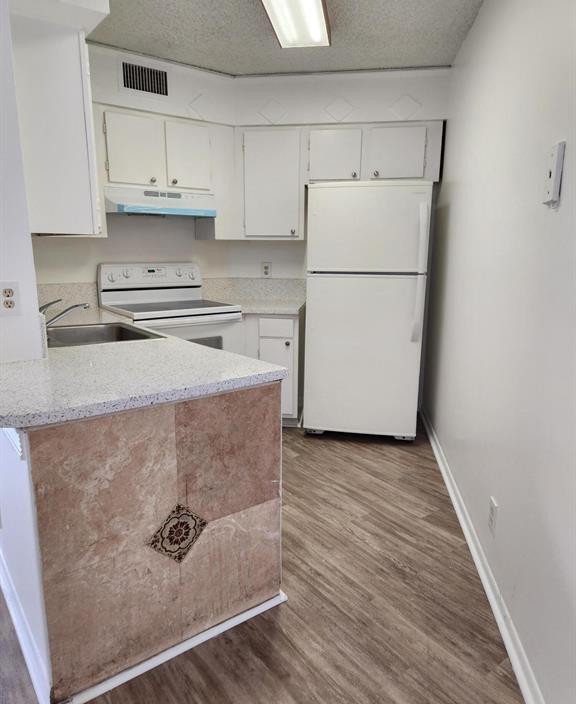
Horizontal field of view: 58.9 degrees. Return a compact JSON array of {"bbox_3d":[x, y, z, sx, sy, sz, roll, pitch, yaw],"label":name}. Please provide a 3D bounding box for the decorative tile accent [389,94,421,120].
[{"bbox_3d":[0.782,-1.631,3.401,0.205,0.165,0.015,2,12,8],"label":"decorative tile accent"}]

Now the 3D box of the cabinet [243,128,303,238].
[{"bbox_3d":[-0.084,-1.212,3.750,0.440,0.765,0.330,2,11,8],"label":"cabinet"}]

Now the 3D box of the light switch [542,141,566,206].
[{"bbox_3d":[0.736,-0.490,1.409,0.022,0.148,0.072,2,12,8],"label":"light switch"}]

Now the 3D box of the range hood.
[{"bbox_3d":[-0.873,-0.985,3.420,0.755,0.160,0.450,-8,14,-36],"label":"range hood"}]

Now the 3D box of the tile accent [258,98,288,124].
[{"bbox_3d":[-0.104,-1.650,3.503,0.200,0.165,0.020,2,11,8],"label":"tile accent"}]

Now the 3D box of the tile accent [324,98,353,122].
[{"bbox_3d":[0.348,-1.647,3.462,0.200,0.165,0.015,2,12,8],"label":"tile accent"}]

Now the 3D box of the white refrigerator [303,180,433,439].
[{"bbox_3d":[0.569,-0.290,3.714,0.770,1.705,0.710,3,11,11],"label":"white refrigerator"}]

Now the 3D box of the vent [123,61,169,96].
[{"bbox_3d":[-0.875,-1.683,3.156,0.295,0.150,0.030,-8,14,-36],"label":"vent"}]

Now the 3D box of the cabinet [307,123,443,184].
[{"bbox_3d":[0.602,-1.389,3.636,0.910,0.387,0.340,2,12,8],"label":"cabinet"}]

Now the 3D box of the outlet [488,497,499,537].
[{"bbox_3d":[0.772,0.619,1.921,0.012,0.122,0.078,2,12,8],"label":"outlet"}]

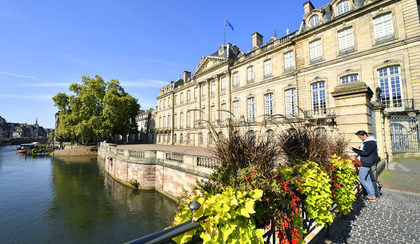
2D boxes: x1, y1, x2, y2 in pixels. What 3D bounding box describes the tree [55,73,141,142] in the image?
[{"bbox_3d":[-41.411,-3.927,63.268,26.000,26.000,22.000,4,-7,-33],"label":"tree"}]

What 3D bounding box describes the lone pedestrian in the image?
[{"bbox_3d":[3.919,1.092,4.122,0.500,1.700,0.500,-5,-7,40],"label":"lone pedestrian"}]

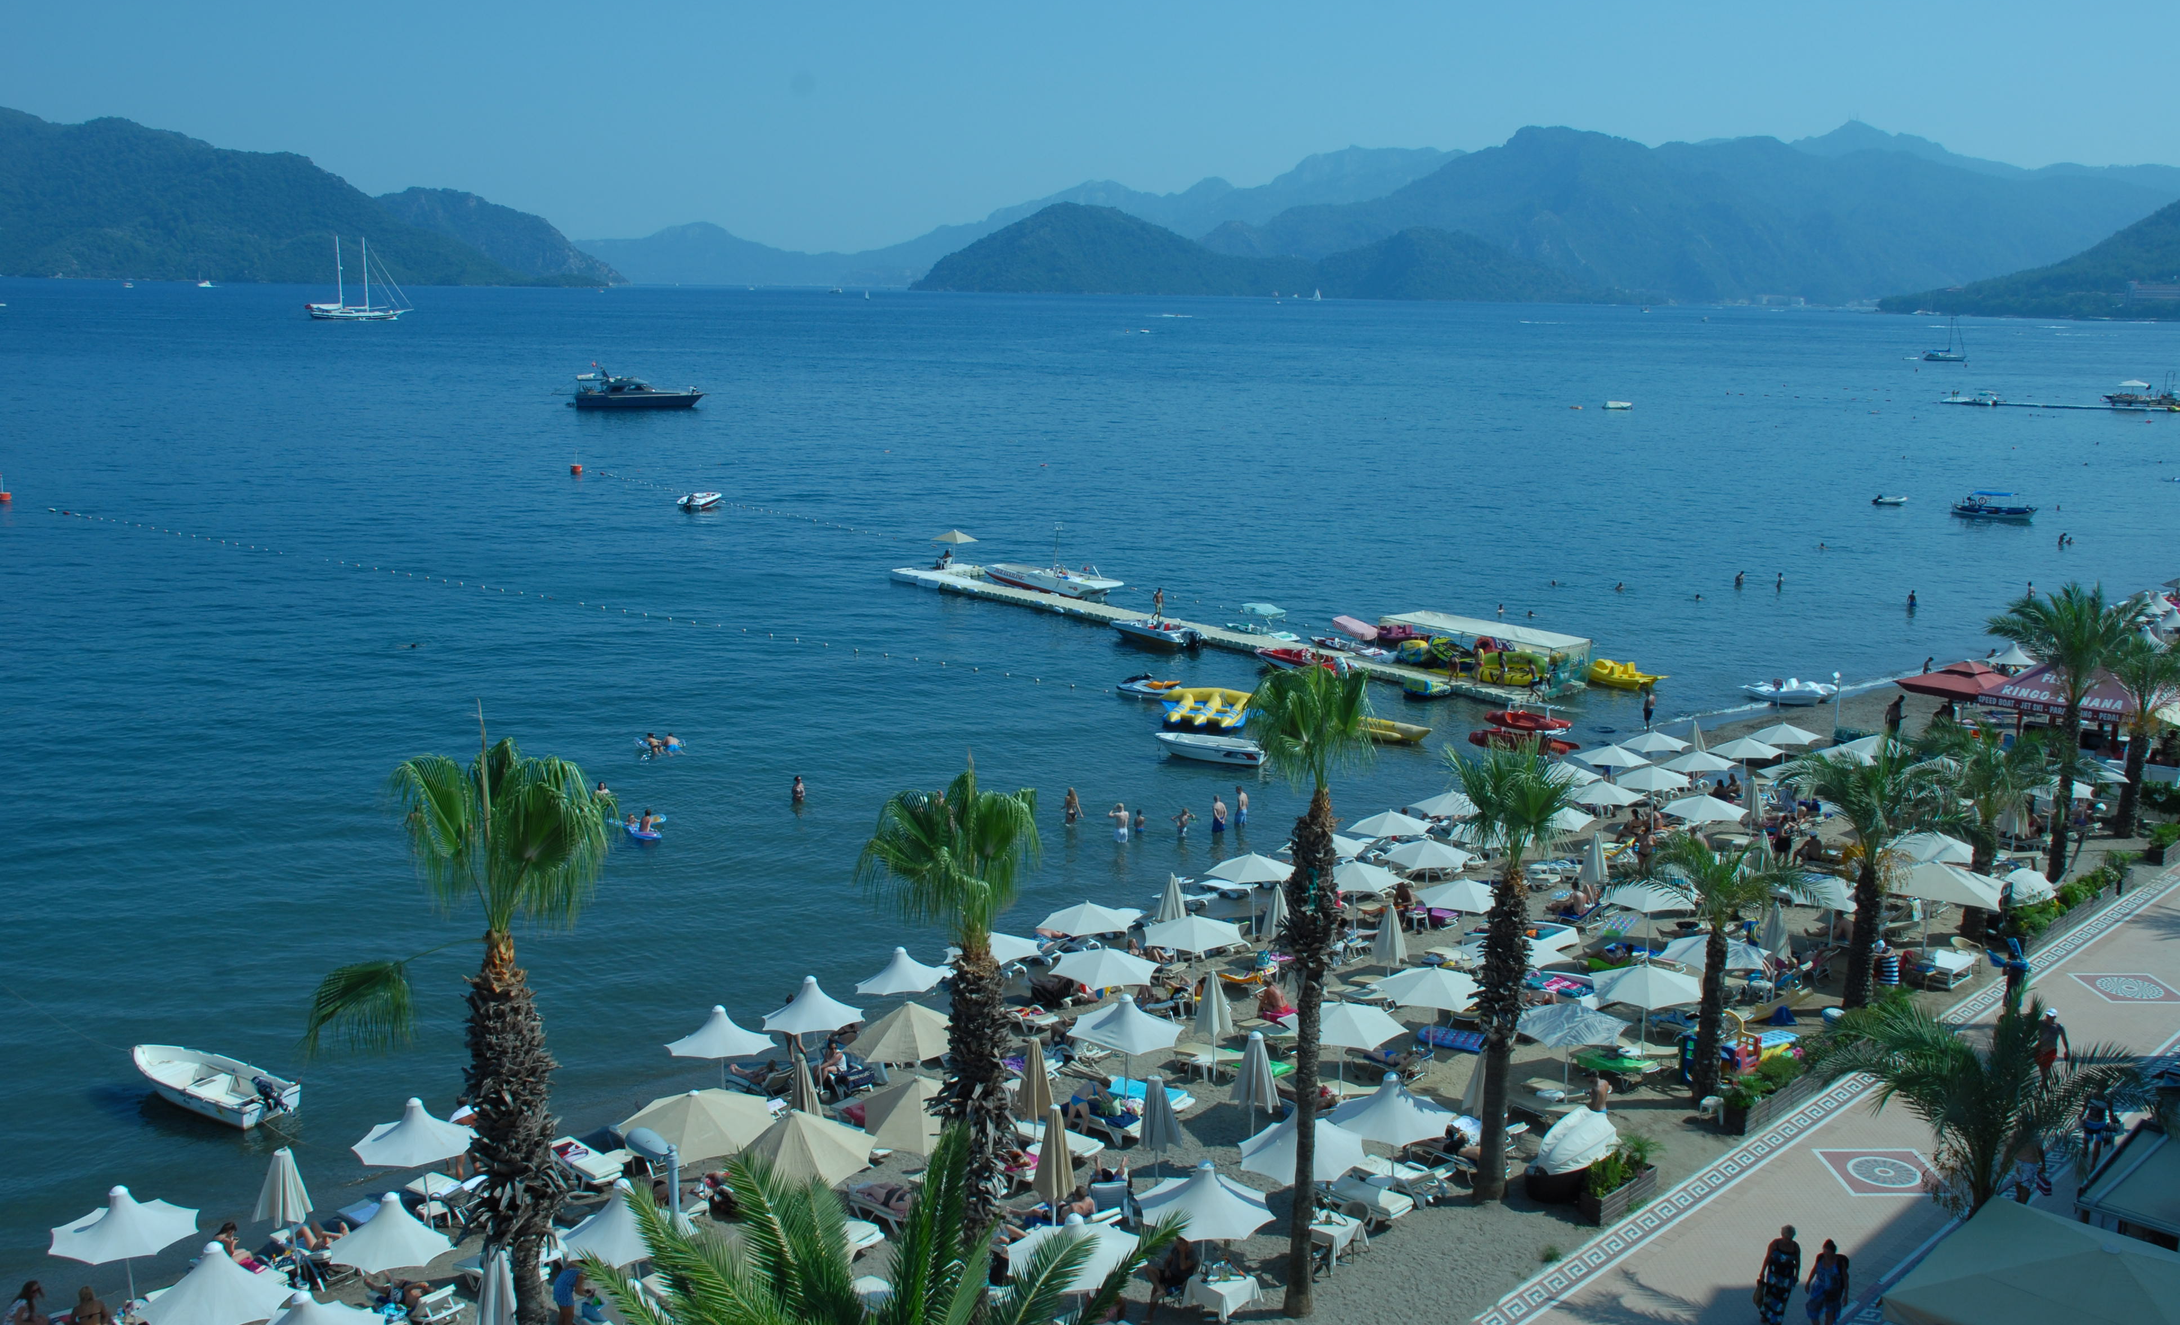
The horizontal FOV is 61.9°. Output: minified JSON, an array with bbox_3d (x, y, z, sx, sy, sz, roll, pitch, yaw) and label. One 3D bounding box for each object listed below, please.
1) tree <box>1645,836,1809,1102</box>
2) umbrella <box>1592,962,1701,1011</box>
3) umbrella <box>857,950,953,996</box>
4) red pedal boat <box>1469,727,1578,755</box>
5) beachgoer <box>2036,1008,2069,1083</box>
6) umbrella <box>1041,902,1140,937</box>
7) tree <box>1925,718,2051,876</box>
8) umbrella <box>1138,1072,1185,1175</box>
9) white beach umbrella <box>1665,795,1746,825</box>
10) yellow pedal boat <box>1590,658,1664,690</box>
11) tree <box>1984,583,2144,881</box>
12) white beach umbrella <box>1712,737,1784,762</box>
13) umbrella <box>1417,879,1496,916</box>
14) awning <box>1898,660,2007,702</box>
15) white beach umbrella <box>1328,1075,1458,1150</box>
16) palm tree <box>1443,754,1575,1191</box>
[{"bbox_3d":[11.809,5.744,33.855,3.150,5.100,3.150,1,12,0],"label":"tree"},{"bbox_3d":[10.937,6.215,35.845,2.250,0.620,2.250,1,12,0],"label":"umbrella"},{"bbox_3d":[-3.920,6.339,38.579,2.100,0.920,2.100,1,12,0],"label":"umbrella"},{"bbox_3d":[16.096,2.991,67.274,3.700,0.750,1.600,7,13,26],"label":"red pedal boat"},{"bbox_3d":[17.883,7.269,33.769,0.620,1.768,0.420,10,15,38],"label":"beachgoer"},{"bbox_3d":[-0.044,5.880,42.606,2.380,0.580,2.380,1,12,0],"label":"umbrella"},{"bbox_3d":[21.299,4.063,43.123,3.200,5.396,3.200,7,13,27],"label":"tree"},{"bbox_3d":[1.084,7.929,30.755,0.750,2.000,0.750,2,12,2],"label":"umbrella"},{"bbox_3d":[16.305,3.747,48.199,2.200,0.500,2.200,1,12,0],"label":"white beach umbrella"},{"bbox_3d":[22.261,0.435,75.579,3.300,0.950,1.650,7,13,27],"label":"yellow pedal boat"},{"bbox_3d":[25.235,1.762,47.072,4.200,7.700,4.200,1,12,0],"label":"tree"},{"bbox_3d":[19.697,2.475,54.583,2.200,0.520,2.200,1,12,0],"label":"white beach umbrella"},{"bbox_3d":[8.628,5.962,42.079,2.150,2.050,2.150,4,12,12],"label":"umbrella"},{"bbox_3d":[31.484,0.346,65.379,3.200,1.200,3.200,12,16,43],"label":"awning"},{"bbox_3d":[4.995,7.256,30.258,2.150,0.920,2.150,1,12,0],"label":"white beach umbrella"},{"bbox_3d":[6.935,5.344,30.804,2.300,8.200,2.300,4,12,13],"label":"palm tree"}]

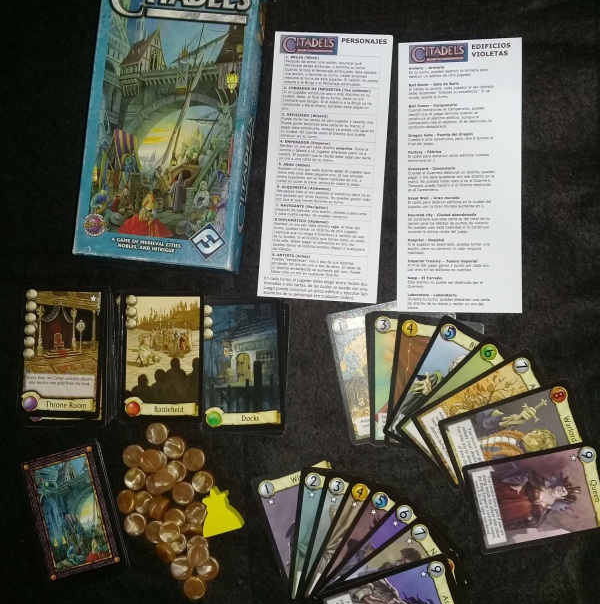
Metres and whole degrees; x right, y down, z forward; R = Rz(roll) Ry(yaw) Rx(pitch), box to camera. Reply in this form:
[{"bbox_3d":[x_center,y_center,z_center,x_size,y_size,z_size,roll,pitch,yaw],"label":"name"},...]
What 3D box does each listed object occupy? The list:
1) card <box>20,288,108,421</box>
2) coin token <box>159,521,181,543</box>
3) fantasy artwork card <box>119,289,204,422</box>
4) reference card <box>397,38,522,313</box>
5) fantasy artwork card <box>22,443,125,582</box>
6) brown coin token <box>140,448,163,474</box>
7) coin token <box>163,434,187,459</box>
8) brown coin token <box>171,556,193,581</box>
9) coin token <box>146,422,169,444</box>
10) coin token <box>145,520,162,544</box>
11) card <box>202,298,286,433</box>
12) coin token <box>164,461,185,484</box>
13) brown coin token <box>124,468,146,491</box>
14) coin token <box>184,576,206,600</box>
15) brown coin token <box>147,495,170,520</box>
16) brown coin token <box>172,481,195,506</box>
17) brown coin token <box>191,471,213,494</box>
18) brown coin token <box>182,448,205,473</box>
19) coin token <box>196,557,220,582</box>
[{"bbox_3d":[-0.168,0.036,0.508,0.058,0.001,0.088,1,86,7],"label":"card"},{"bbox_3d":[-0.090,0.158,0.494,0.015,0.005,0.015,0,88,3],"label":"coin token"},{"bbox_3d":[-0.097,0.038,0.503,0.058,0.001,0.088,0,86,7],"label":"fantasy artwork card"},{"bbox_3d":[0.111,-0.088,0.498,0.085,0.001,0.190,0,88,3],"label":"reference card"},{"bbox_3d":[-0.156,0.145,0.490,0.058,0.001,0.088,-17,84,5],"label":"fantasy artwork card"},{"bbox_3d":[-0.104,0.111,0.499,0.015,0.005,0.015,0,86,7],"label":"brown coin token"},{"bbox_3d":[-0.086,0.099,0.492,0.015,0.006,0.015,0,87,4],"label":"coin token"},{"bbox_3d":[-0.080,0.180,0.487,0.015,0.006,0.015,0,87,4],"label":"brown coin token"},{"bbox_3d":[-0.100,0.092,0.502,0.015,0.005,0.015,0,88,3],"label":"coin token"},{"bbox_3d":[-0.098,0.157,0.490,0.015,0.006,0.015,0,87,4],"label":"coin token"},{"bbox_3d":[-0.039,0.044,0.501,0.059,0.002,0.093,0,88,3],"label":"card"},{"bbox_3d":[-0.085,0.116,0.491,0.015,0.006,0.015,0,87,4],"label":"coin token"},{"bbox_3d":[-0.116,0.125,0.504,0.015,0.005,0.015,0,86,7],"label":"brown coin token"},{"bbox_3d":[-0.072,0.198,0.494,0.015,0.005,0.015,0,86,7],"label":"coin token"},{"bbox_3d":[-0.096,0.139,0.486,0.006,0.015,0.015,23,121,45],"label":"brown coin token"},{"bbox_3d":[-0.081,0.134,0.500,0.015,0.005,0.015,0,86,7],"label":"brown coin token"},{"bbox_3d":[-0.066,0.123,0.489,0.015,0.006,0.015,0,87,4],"label":"brown coin token"},{"bbox_3d":[-0.074,0.110,0.500,0.015,0.005,0.015,0,88,3],"label":"brown coin token"},{"bbox_3d":[-0.062,0.180,0.486,0.015,0.006,0.015,0,87,4],"label":"coin token"}]

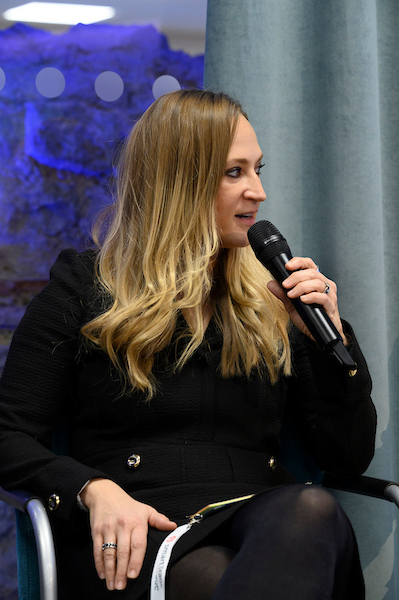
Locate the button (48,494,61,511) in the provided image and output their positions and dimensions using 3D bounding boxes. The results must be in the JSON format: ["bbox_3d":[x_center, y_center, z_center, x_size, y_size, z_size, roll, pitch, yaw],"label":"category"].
[{"bbox_3d":[-0.202,0.282,2.670,0.022,0.022,0.009,2,-5,37],"label":"button"}]

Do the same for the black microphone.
[{"bbox_3d":[0.152,-0.003,2.820,0.049,0.262,0.049,-33,-15,0],"label":"black microphone"}]

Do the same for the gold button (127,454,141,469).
[{"bbox_3d":[-0.095,0.234,2.770,0.021,0.021,0.009,1,-6,13],"label":"gold button"}]

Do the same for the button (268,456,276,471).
[{"bbox_3d":[0.108,0.243,2.840,0.009,0.021,0.021,-6,-1,33],"label":"button"}]

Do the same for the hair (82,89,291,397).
[{"bbox_3d":[-0.019,-0.086,2.870,0.280,0.460,0.300,1,3,33],"label":"hair"}]

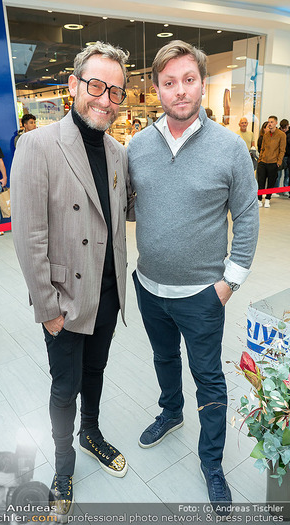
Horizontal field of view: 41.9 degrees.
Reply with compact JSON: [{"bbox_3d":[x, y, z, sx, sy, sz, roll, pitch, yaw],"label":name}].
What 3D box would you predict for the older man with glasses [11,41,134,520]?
[{"bbox_3d":[-0.257,0.135,1.569,0.560,1.830,0.430,-12,21,-28],"label":"older man with glasses"}]

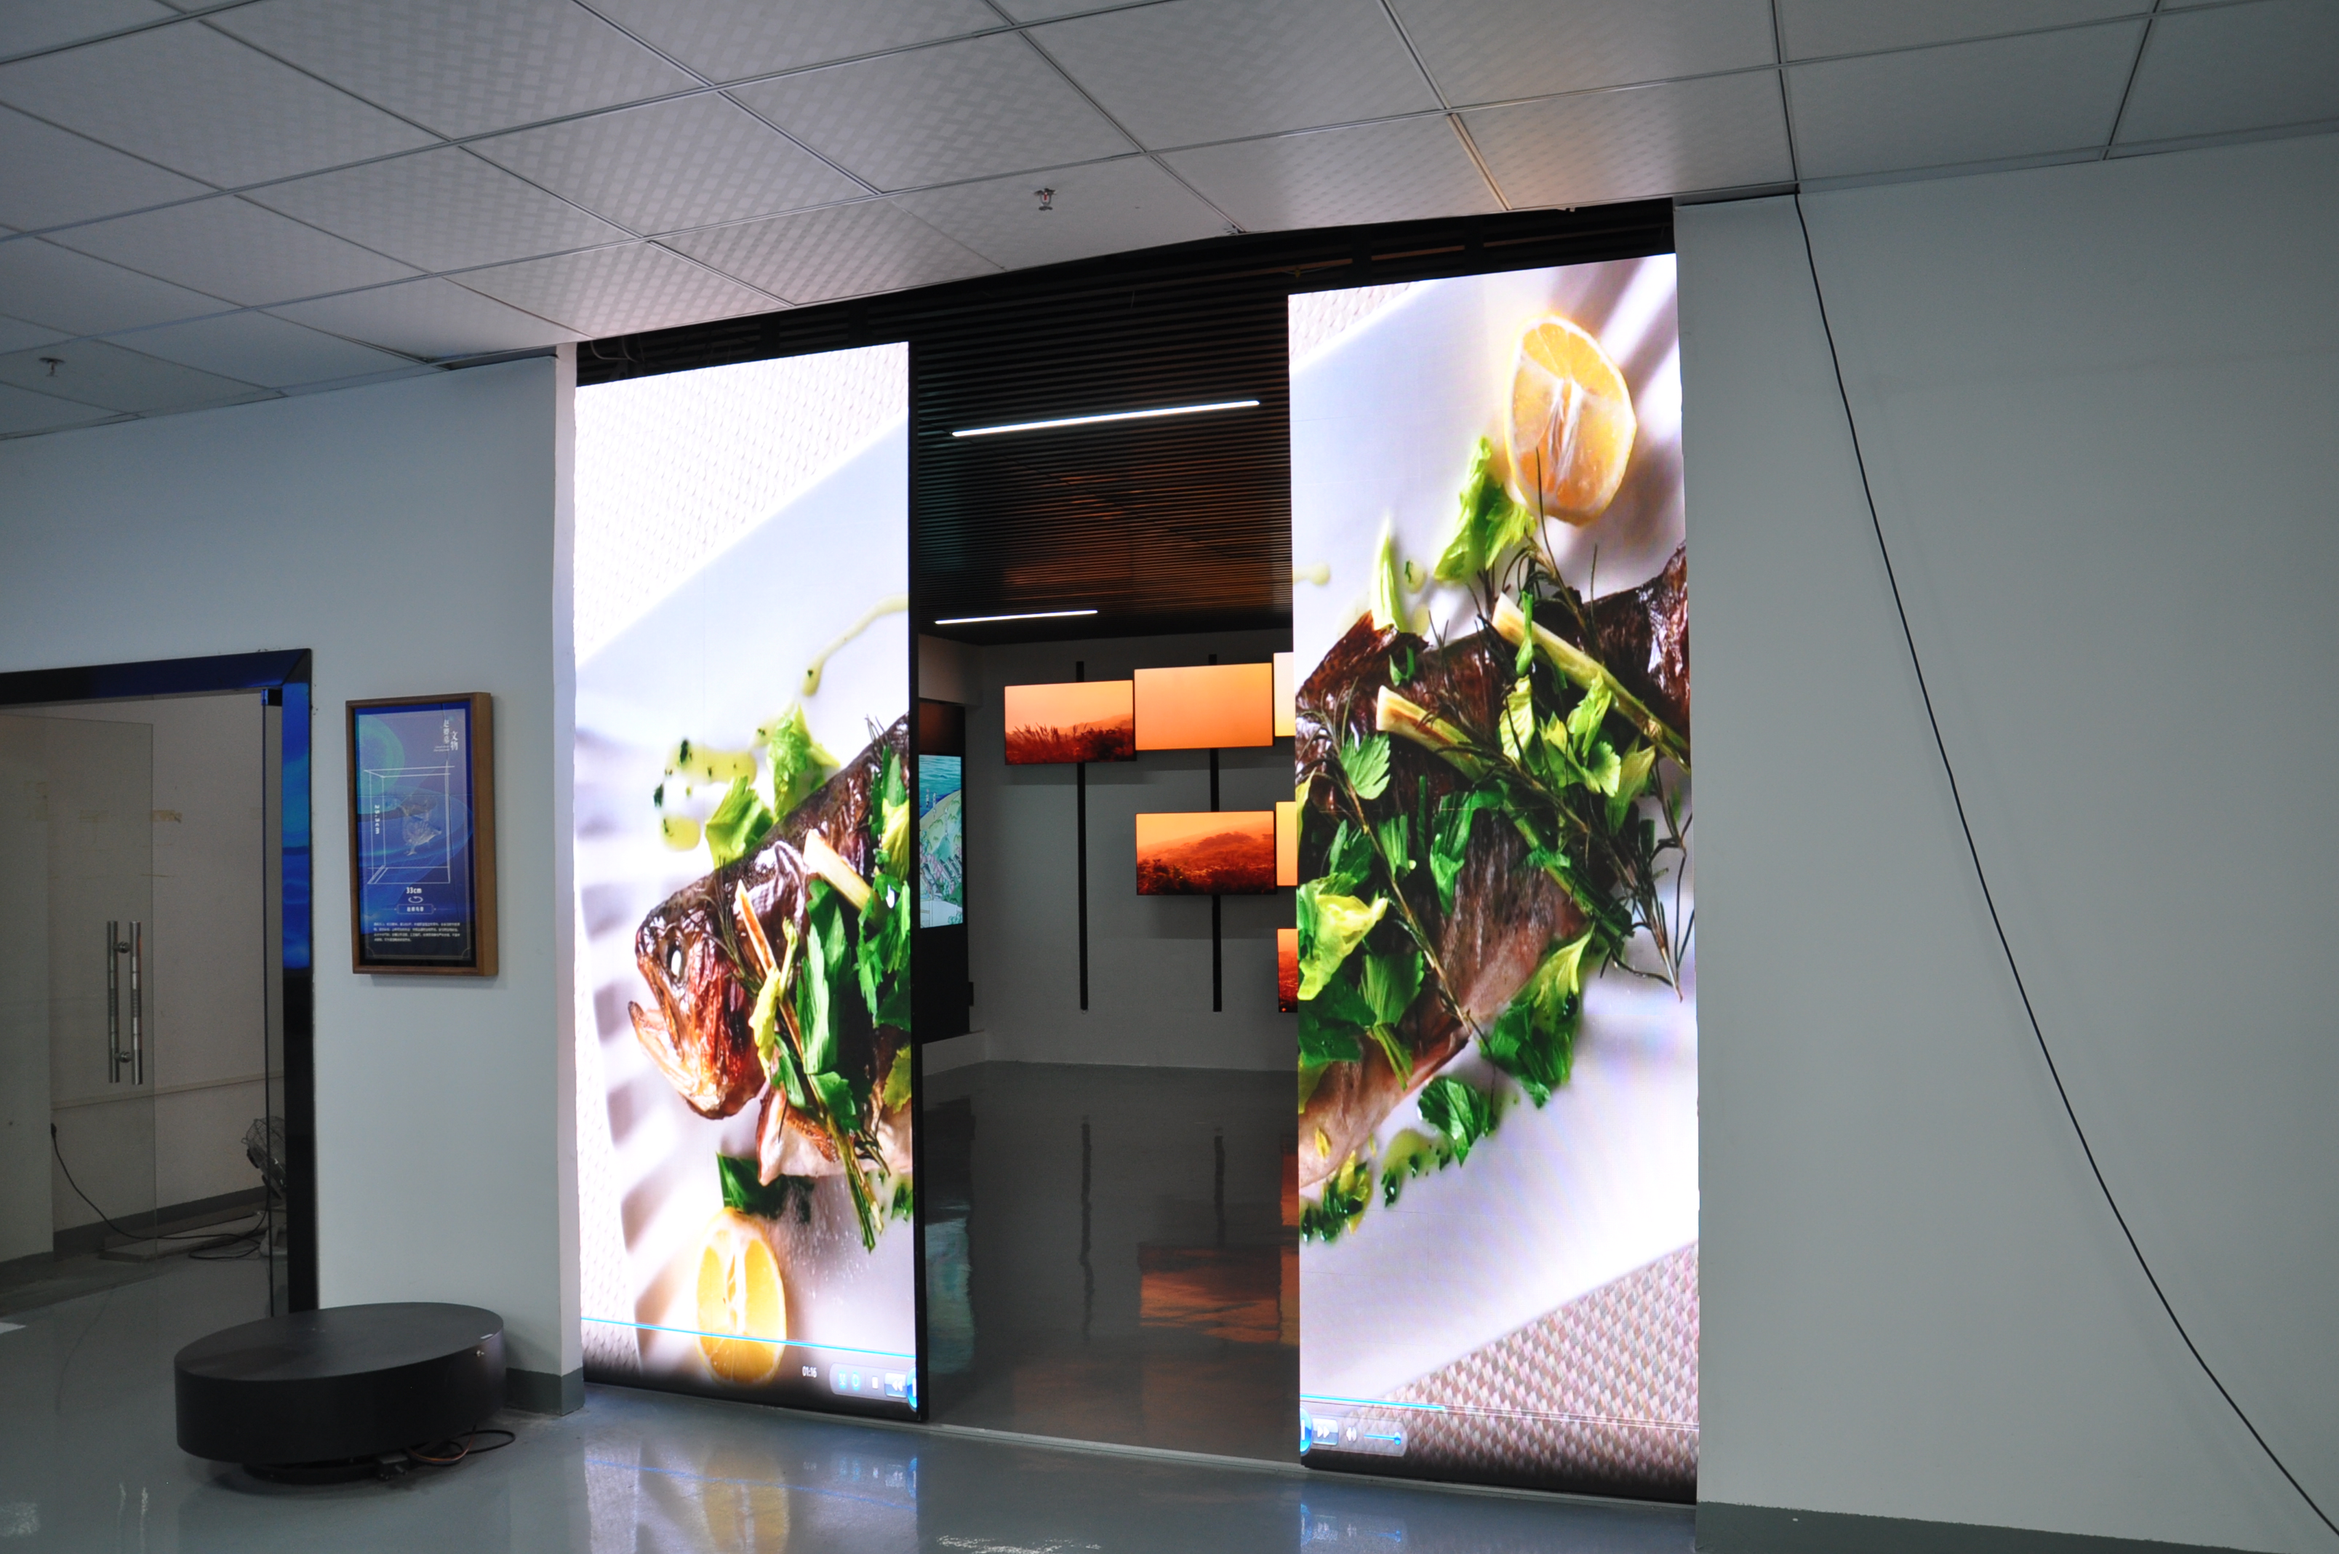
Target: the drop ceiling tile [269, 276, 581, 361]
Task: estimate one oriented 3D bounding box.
[{"bbox_3d":[-1.889,-1.174,4.521,0.595,0.020,0.595,-1,-2,20],"label":"drop ceiling tile"}]

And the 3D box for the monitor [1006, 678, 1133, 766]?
[{"bbox_3d":[-0.658,-0.352,11.758,0.957,0.559,0.080,-1,-2,20],"label":"monitor"}]

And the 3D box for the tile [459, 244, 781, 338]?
[{"bbox_3d":[-1.355,-1.201,4.297,0.595,0.020,0.595,-1,-2,20],"label":"tile"}]

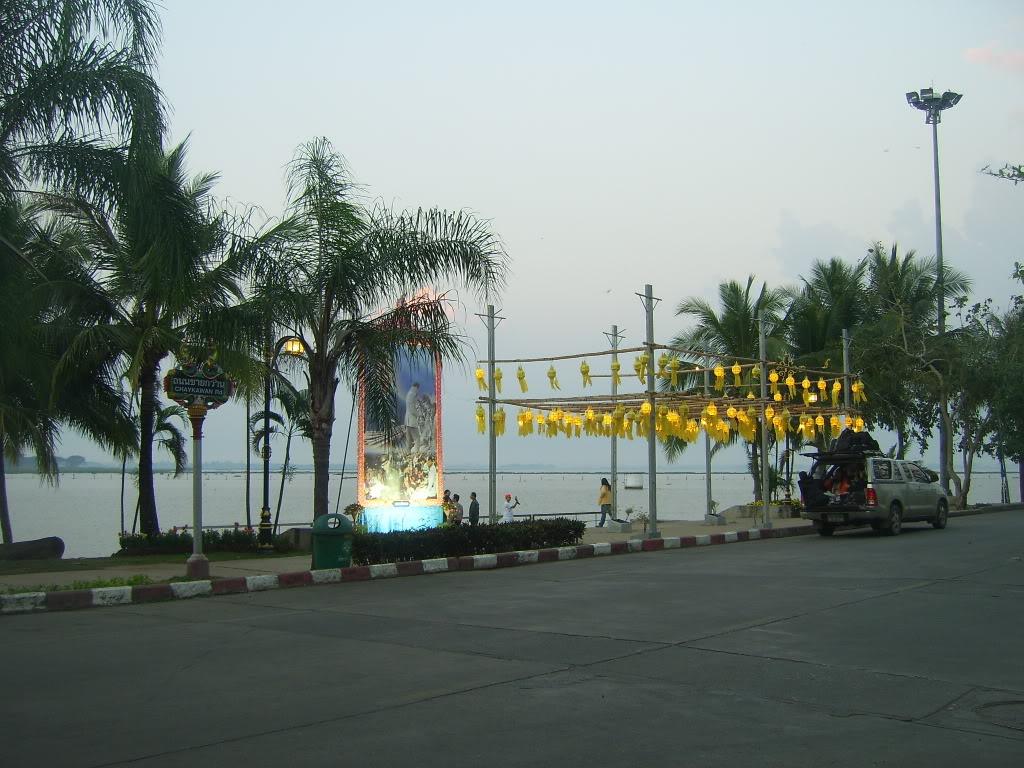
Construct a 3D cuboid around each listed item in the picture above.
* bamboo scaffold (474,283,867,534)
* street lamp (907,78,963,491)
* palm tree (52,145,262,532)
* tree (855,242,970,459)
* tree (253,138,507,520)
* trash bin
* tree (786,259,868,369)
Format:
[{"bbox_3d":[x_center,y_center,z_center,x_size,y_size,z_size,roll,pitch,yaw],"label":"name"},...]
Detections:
[{"bbox_3d":[4.273,0.941,27.690,4.910,5.150,10.560,-4,-6,39],"label":"bamboo scaffold"},{"bbox_3d":[17.250,-3.539,45.396,2.200,16.784,2.200,0,-4,0],"label":"street lamp"},{"bbox_3d":[-6.619,-0.733,20.814,4.100,7.500,4.100,0,-4,0],"label":"palm tree"},{"bbox_3d":[15.433,-0.360,43.651,4.800,10.200,4.800,0,-4,0],"label":"tree"},{"bbox_3d":[-2.658,-0.787,21.420,4.900,7.700,4.600,0,-4,0],"label":"tree"},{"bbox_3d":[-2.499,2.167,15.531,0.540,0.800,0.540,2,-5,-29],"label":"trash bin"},{"bbox_3d":[10.660,0.023,38.107,4.600,8.600,4.600,0,-4,0],"label":"tree"}]

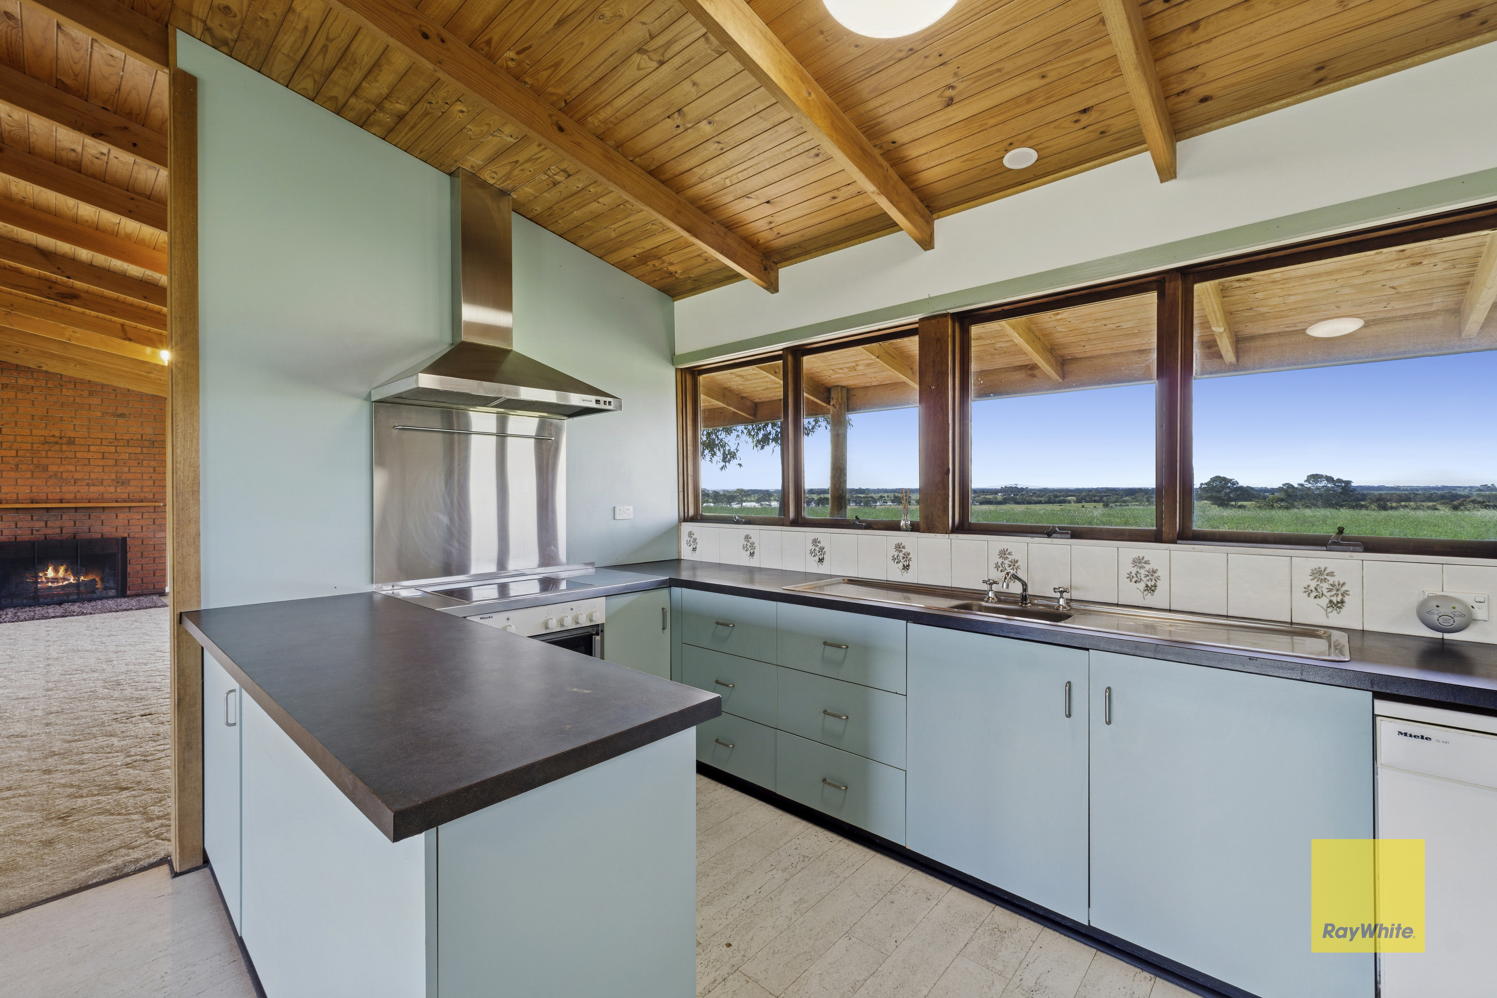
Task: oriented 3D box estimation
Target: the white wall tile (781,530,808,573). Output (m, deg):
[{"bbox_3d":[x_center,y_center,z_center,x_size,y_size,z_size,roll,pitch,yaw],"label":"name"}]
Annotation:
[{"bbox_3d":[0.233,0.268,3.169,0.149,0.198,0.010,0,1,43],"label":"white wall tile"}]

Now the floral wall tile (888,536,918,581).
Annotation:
[{"bbox_3d":[0.678,0.268,2.744,0.150,0.198,0.009,0,0,43],"label":"floral wall tile"}]

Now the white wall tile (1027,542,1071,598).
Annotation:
[{"bbox_3d":[1.124,0.270,2.331,0.150,0.198,0.009,0,0,43],"label":"white wall tile"}]

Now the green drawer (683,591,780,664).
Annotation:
[{"bbox_3d":[0.063,0.541,2.891,0.562,0.256,0.510,0,1,43],"label":"green drawer"}]

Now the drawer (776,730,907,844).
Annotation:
[{"bbox_3d":[0.464,1.044,2.438,0.569,0.253,0.420,0,0,43],"label":"drawer"}]

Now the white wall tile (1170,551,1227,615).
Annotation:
[{"bbox_3d":[1.458,0.272,2.021,0.150,0.198,0.009,0,0,43],"label":"white wall tile"}]

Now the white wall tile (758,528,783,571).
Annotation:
[{"bbox_3d":[0.121,0.265,3.261,0.150,0.198,0.009,0,0,43],"label":"white wall tile"}]

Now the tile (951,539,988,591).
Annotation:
[{"bbox_3d":[0.901,0.269,2.538,0.150,0.198,0.009,0,0,43],"label":"tile"}]

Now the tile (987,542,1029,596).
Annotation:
[{"bbox_3d":[1.019,0.271,2.446,0.149,0.198,0.010,0,1,43],"label":"tile"}]

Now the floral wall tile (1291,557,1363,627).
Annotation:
[{"bbox_3d":[1.681,0.273,1.814,0.150,0.198,0.009,0,0,43],"label":"floral wall tile"}]

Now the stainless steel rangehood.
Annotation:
[{"bbox_3d":[-1.053,-0.919,2.708,0.477,1.041,0.900,0,0,42],"label":"stainless steel rangehood"}]

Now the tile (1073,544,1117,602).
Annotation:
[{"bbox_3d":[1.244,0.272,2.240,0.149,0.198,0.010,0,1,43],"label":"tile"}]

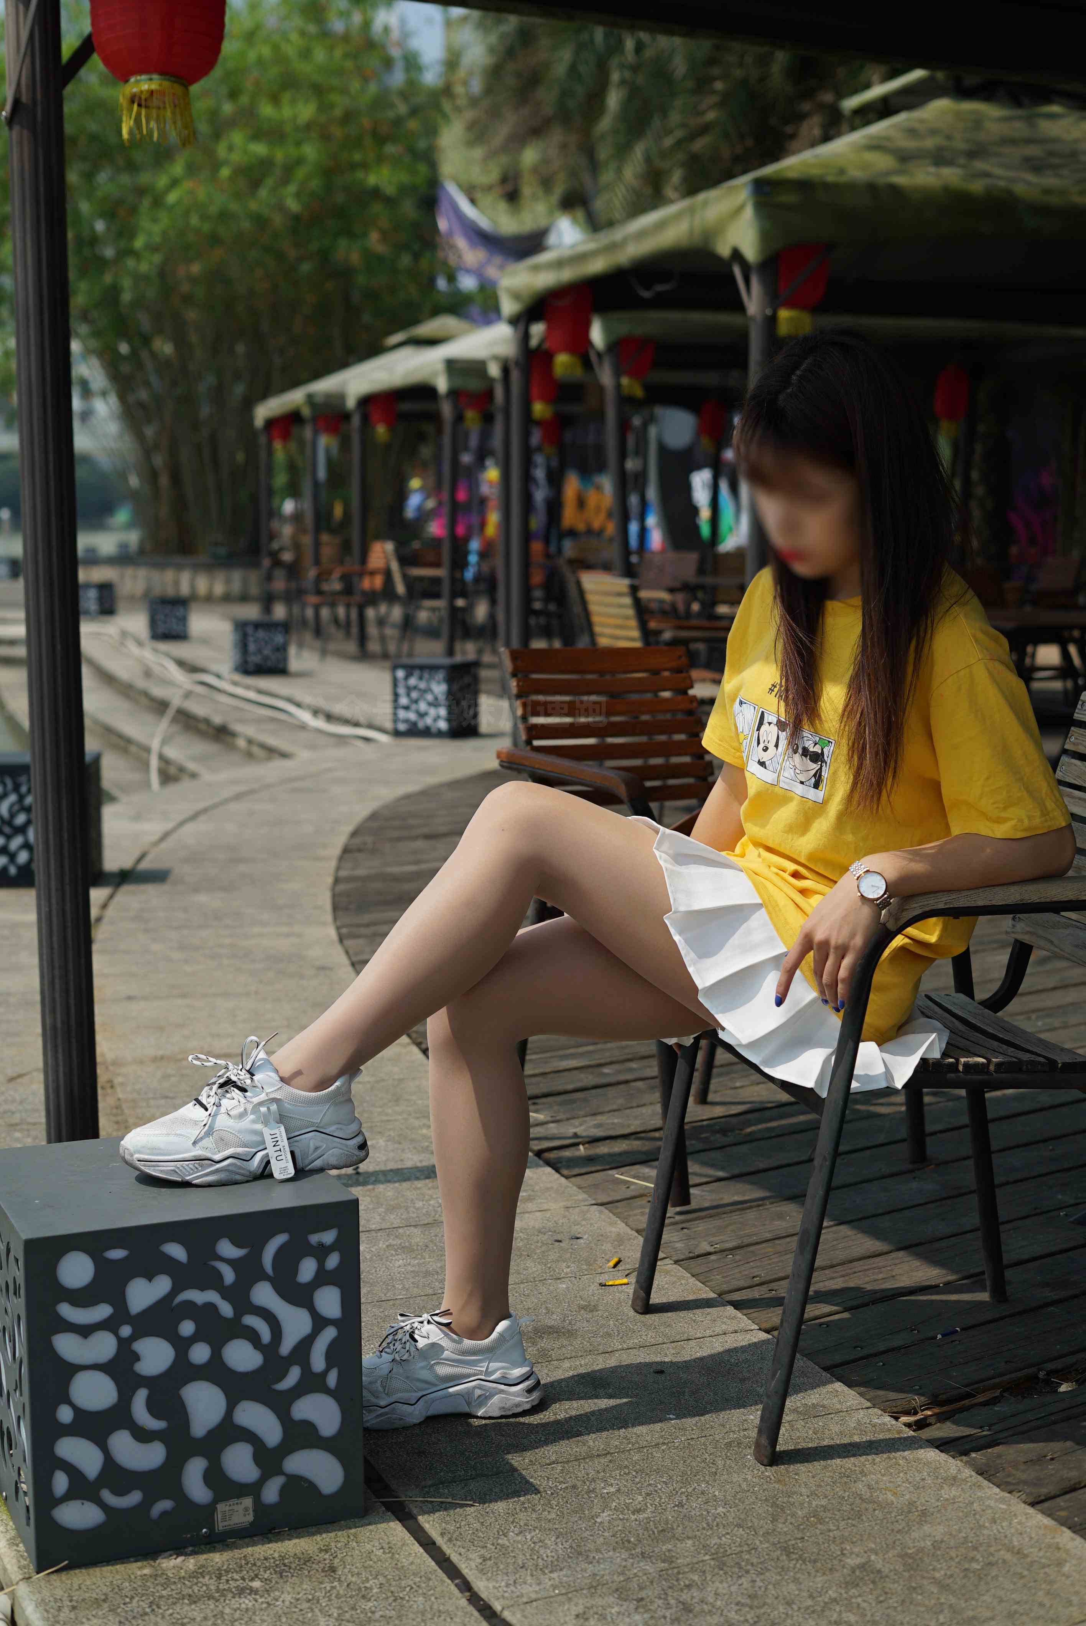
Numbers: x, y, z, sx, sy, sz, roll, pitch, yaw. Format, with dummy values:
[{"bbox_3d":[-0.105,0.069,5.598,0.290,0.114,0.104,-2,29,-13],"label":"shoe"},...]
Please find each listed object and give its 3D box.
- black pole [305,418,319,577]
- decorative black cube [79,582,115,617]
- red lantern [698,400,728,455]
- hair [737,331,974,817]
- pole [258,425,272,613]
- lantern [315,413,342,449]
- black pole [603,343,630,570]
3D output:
[{"bbox_3d":[-1.942,-2.397,19.197,0.085,1.970,0.085,-1,7,-6],"label":"black pole"},{"bbox_3d":[-5.030,-2.373,25.203,0.360,0.360,0.360,3,8,23],"label":"decorative black cube"},{"bbox_3d":[1.407,-3.203,18.743,0.230,0.470,0.230,0,7,0],"label":"red lantern"},{"bbox_3d":[0.345,-0.269,2.547,0.220,0.530,0.210,-6,9,-37],"label":"hair"},{"bbox_3d":[-2.536,-2.590,20.646,0.082,1.915,0.082,-1,7,0],"label":"pole"},{"bbox_3d":[-1.745,-3.162,18.368,0.206,0.383,0.206,-1,7,0],"label":"lantern"},{"bbox_3d":[0.382,-1.411,11.322,0.082,1.915,0.082,-3,7,0],"label":"black pole"}]

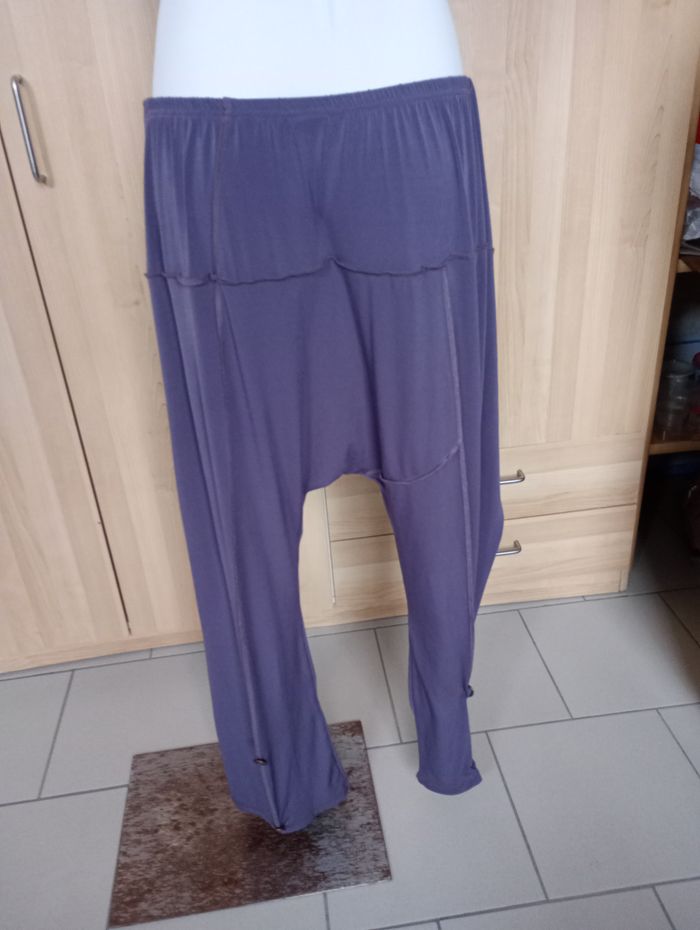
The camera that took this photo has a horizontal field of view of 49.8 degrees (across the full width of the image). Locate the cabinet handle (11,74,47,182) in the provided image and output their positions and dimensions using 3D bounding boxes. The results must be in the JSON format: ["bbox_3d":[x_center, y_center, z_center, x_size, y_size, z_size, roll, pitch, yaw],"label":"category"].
[{"bbox_3d":[-0.449,-0.470,1.057,0.011,0.138,0.033,-7,28,-5],"label":"cabinet handle"}]

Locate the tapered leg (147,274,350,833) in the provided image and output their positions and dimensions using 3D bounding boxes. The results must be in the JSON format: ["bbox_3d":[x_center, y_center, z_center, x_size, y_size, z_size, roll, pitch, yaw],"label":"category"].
[{"bbox_3d":[-0.110,0.165,0.959,0.180,0.820,0.185,-10,28,-11],"label":"tapered leg"}]

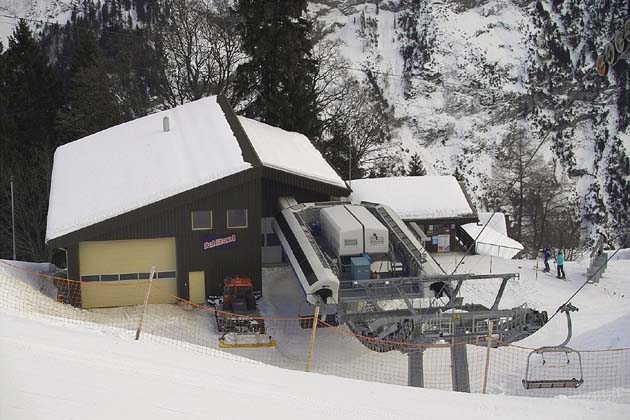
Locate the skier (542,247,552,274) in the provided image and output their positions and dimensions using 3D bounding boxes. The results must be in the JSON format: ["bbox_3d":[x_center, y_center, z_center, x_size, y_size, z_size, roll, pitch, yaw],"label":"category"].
[{"bbox_3d":[14.851,3.117,83.610,0.600,1.740,0.550,5,15,18],"label":"skier"}]

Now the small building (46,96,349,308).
[{"bbox_3d":[-8.496,-1.410,87.432,17.830,8.670,23.640,-2,15,-9],"label":"small building"}]

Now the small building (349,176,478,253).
[{"bbox_3d":[5.438,0.067,89.649,8.960,4.530,9.060,-2,15,-9],"label":"small building"}]

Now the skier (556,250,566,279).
[{"bbox_3d":[15.520,3.416,82.408,0.600,1.760,0.550,5,15,18],"label":"skier"}]

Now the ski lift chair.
[{"bbox_3d":[8.887,5.038,48.800,2.250,3.150,1.000,-3,15,-11],"label":"ski lift chair"}]

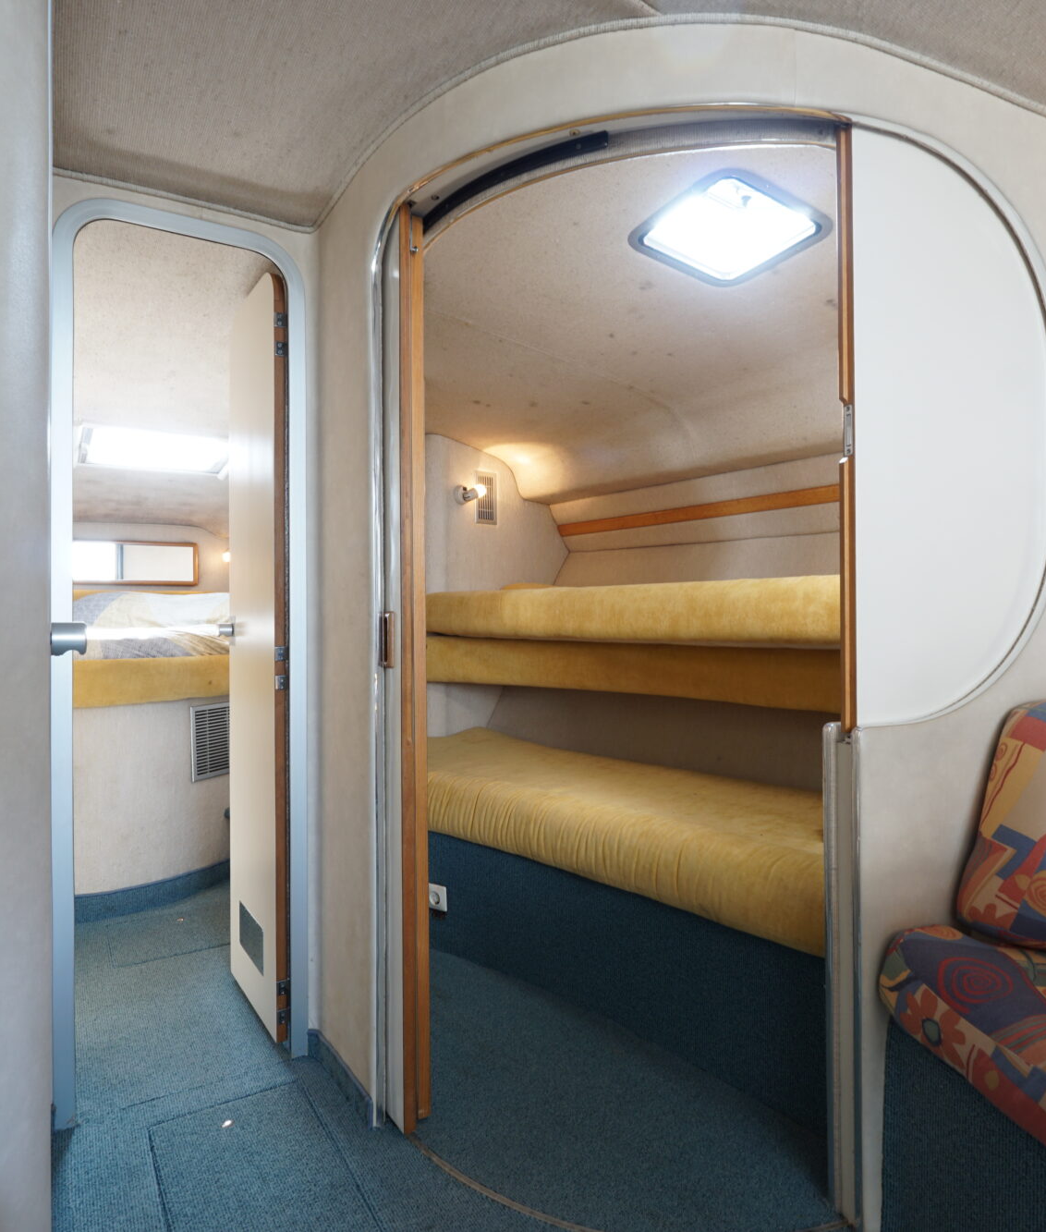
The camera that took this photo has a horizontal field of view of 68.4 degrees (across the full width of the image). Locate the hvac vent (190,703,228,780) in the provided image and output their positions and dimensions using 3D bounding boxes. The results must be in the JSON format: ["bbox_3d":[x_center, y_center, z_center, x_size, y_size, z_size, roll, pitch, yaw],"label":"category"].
[{"bbox_3d":[-1.177,0.480,2.946,0.020,0.273,0.210,0,0,27],"label":"hvac vent"}]

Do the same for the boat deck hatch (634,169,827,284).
[{"bbox_3d":[0.511,-0.965,1.924,0.385,0.050,0.388,8,-6,-31],"label":"boat deck hatch"}]

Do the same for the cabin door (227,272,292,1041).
[{"bbox_3d":[-0.699,0.095,2.033,0.035,1.850,0.450,0,0,-34],"label":"cabin door"}]

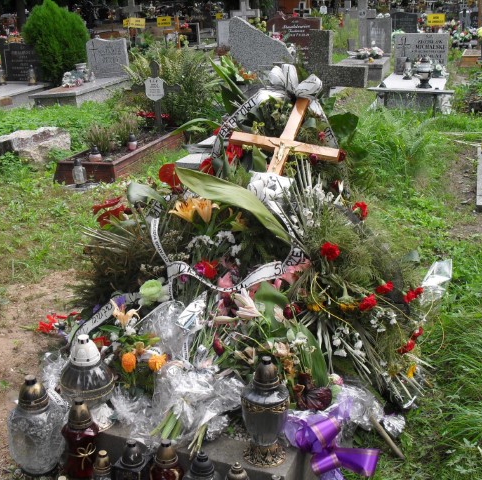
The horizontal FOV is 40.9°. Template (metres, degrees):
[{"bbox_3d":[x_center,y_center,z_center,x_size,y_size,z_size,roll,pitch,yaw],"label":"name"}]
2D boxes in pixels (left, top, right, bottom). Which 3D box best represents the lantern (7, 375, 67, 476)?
[{"bbox_3d":[-0.641,0.567,2.030,0.185,0.325,0.185,-7,21,-19],"label":"lantern"}]

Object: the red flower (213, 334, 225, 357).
[{"bbox_3d":[-0.073,0.355,2.200,0.040,0.072,0.045,-1,21,-2],"label":"red flower"}]

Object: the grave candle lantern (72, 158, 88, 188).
[{"bbox_3d":[-1.385,-0.580,5.550,0.122,0.230,0.122,-5,21,-13],"label":"grave candle lantern"}]

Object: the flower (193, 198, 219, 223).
[{"bbox_3d":[-0.145,-0.124,2.720,0.100,0.095,0.090,-1,21,-3],"label":"flower"}]

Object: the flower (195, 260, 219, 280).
[{"bbox_3d":[-0.131,0.111,2.450,0.080,0.070,0.070,-1,20,-3],"label":"flower"}]

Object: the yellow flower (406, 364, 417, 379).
[{"bbox_3d":[0.638,0.492,2.420,0.042,0.048,0.040,6,21,16],"label":"yellow flower"}]

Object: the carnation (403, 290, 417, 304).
[{"bbox_3d":[0.676,0.229,2.580,0.053,0.048,0.053,6,21,15],"label":"carnation"}]

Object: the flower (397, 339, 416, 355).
[{"bbox_3d":[0.644,0.415,2.520,0.062,0.058,0.058,6,21,15],"label":"flower"}]

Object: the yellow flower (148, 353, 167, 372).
[{"bbox_3d":[-0.281,0.414,2.180,0.060,0.050,0.060,-3,20,-8],"label":"yellow flower"}]

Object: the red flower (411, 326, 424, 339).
[{"bbox_3d":[0.698,0.366,2.560,0.046,0.046,0.048,6,21,16],"label":"red flower"}]

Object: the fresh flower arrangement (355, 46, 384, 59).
[{"bbox_3d":[2.283,-3.334,11.500,0.500,0.190,0.350,4,20,10],"label":"fresh flower arrangement"}]

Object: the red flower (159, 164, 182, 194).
[{"bbox_3d":[-0.310,-0.275,2.850,0.090,0.120,0.060,-2,21,-6],"label":"red flower"}]

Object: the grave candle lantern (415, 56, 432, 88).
[{"bbox_3d":[2.376,-2.162,8.335,0.212,0.370,0.212,6,21,14],"label":"grave candle lantern"}]

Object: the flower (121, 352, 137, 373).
[{"bbox_3d":[-0.379,0.416,2.200,0.052,0.060,0.052,-4,21,-10],"label":"flower"}]

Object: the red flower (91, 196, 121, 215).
[{"bbox_3d":[-0.644,-0.165,3.100,0.130,0.075,0.100,-6,22,-11],"label":"red flower"}]

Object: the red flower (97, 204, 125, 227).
[{"bbox_3d":[-0.560,-0.106,2.800,0.110,0.085,0.090,-4,21,-11],"label":"red flower"}]

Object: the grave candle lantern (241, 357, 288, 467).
[{"bbox_3d":[0.071,0.475,1.817,0.135,0.335,0.135,1,21,2],"label":"grave candle lantern"}]

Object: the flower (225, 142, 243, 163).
[{"bbox_3d":[-0.035,-0.473,3.500,0.095,0.100,0.080,-2,21,0],"label":"flower"}]

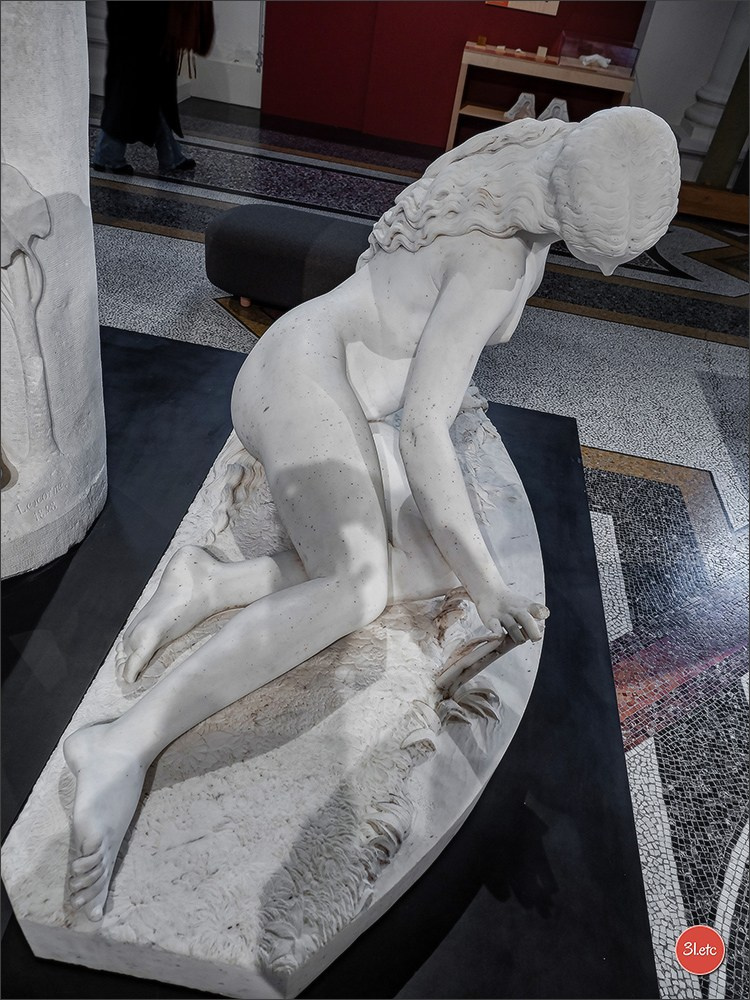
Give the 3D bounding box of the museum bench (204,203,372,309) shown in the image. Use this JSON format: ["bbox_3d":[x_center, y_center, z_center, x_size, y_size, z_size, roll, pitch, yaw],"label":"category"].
[{"bbox_3d":[-0.195,-1.149,3.803,1.304,0.386,0.609,14,37,5],"label":"museum bench"}]

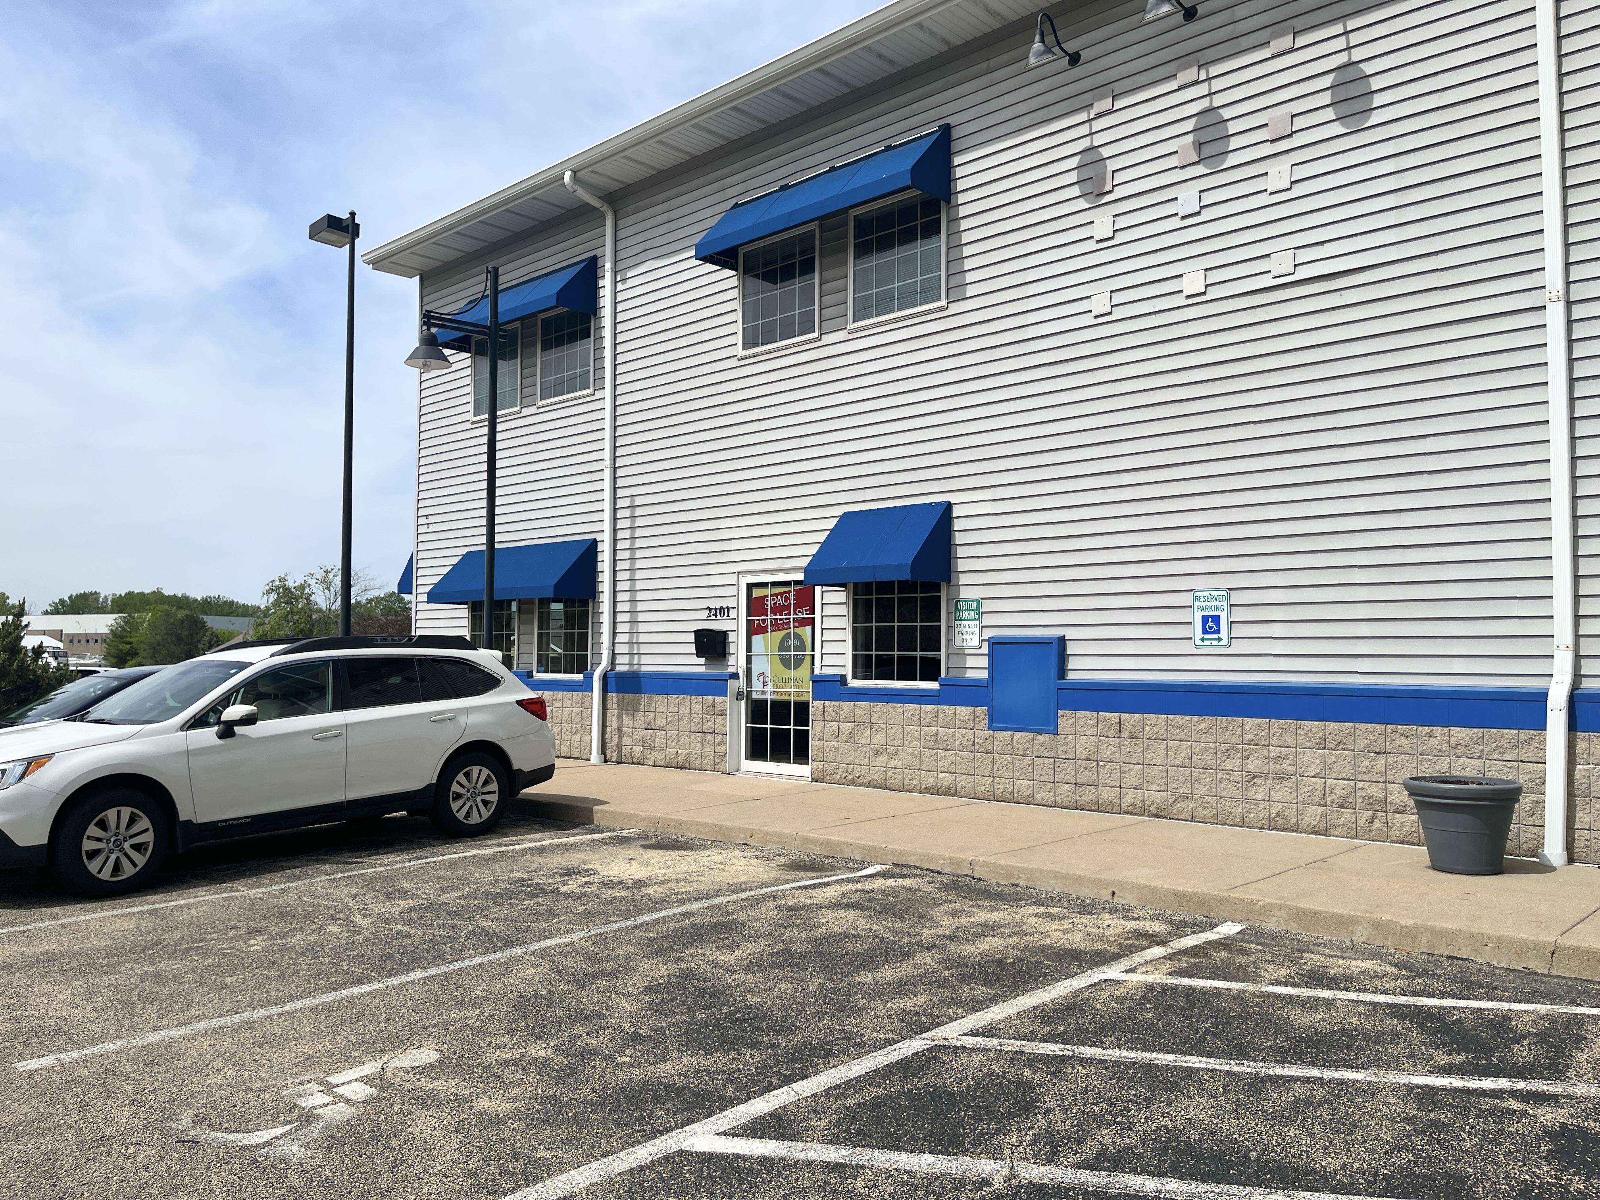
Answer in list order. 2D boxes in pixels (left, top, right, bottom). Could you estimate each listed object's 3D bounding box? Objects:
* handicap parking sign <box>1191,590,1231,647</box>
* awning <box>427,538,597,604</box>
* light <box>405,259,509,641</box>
[{"bbox_3d":[3.217,0.148,9.394,0.305,0.457,0.030,-2,-3,43],"label":"handicap parking sign"},{"bbox_3d":[-3.800,-0.348,15.640,2.932,0.748,0.609,-2,-3,43],"label":"awning"},{"bbox_3d":[-3.786,-0.954,13.251,1.090,5.680,0.520,3,-4,-42],"label":"light"}]

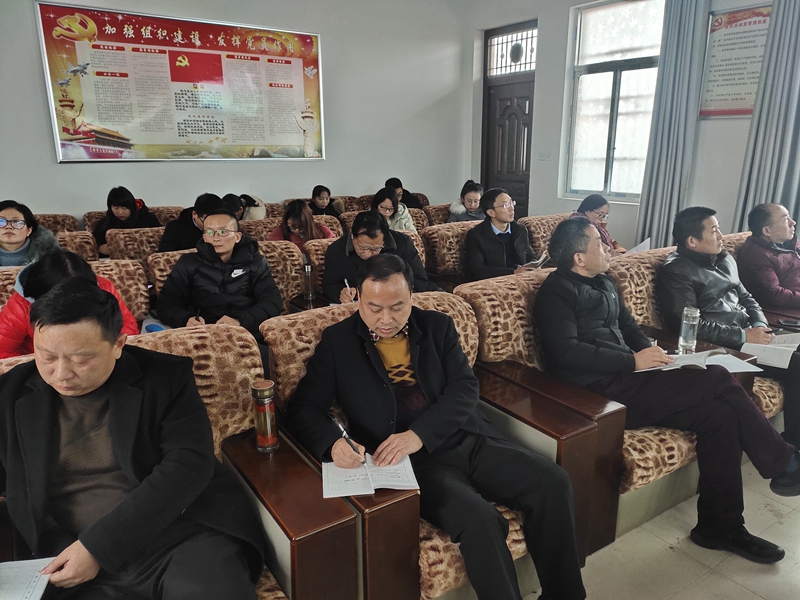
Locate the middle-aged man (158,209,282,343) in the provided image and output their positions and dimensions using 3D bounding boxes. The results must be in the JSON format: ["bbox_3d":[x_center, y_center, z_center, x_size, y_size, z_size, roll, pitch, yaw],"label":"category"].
[{"bbox_3d":[-0.860,0.144,2.888,0.640,1.230,0.850,-10,19,-31],"label":"middle-aged man"}]

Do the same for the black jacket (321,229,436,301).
[{"bbox_3d":[-0.138,-0.211,3.146,0.660,0.620,0.500,-6,16,-21],"label":"black jacket"}]

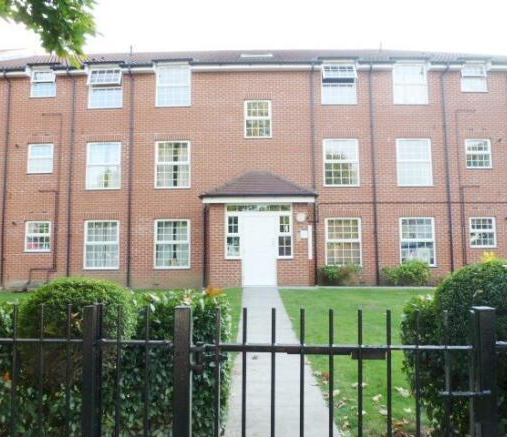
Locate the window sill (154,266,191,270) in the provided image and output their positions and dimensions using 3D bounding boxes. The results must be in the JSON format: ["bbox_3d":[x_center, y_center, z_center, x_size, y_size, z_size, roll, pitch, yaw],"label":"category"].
[{"bbox_3d":[-2.612,1.615,13.123,1.192,0.090,0.130,-1,-5,1],"label":"window sill"}]

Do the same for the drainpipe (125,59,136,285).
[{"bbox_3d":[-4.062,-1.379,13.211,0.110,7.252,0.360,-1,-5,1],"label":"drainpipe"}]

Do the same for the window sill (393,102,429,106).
[{"bbox_3d":[5.259,-3.813,13.521,1.182,0.084,0.130,0,-4,1],"label":"window sill"}]

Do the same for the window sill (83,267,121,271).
[{"bbox_3d":[-4.919,1.635,13.148,1.194,0.090,0.130,-1,-5,1],"label":"window sill"}]

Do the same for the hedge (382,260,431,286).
[{"bbox_3d":[4.718,1.702,12.575,1.493,0.877,0.800,-1,-5,1],"label":"hedge"}]

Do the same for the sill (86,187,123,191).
[{"bbox_3d":[-4.929,-0.973,13.371,1.204,0.090,0.130,-1,-5,1],"label":"sill"}]

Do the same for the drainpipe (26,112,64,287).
[{"bbox_3d":[-6.891,-0.655,13.328,0.968,5.802,0.150,0,-4,1],"label":"drainpipe"}]

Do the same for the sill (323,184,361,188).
[{"bbox_3d":[2.912,-1.065,13.290,1.205,0.090,0.130,-1,-5,1],"label":"sill"}]

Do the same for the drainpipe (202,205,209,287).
[{"bbox_3d":[-1.563,0.927,13.175,0.092,2.622,0.100,0,-4,1],"label":"drainpipe"}]

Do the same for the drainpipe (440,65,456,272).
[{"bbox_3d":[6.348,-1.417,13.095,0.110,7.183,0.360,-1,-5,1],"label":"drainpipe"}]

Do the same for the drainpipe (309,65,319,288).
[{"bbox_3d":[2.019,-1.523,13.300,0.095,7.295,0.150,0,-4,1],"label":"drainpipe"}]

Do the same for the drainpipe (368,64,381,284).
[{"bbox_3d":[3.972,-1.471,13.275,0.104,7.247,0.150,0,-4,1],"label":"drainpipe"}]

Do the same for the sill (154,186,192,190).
[{"bbox_3d":[-2.675,-0.993,13.390,1.212,0.084,0.130,0,-4,1],"label":"sill"}]

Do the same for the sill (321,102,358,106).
[{"bbox_3d":[2.882,-3.820,13.547,1.237,0.084,0.130,0,-4,1],"label":"sill"}]

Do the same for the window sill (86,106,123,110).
[{"bbox_3d":[-4.948,-3.704,13.606,1.185,0.090,0.130,-1,-5,1],"label":"window sill"}]

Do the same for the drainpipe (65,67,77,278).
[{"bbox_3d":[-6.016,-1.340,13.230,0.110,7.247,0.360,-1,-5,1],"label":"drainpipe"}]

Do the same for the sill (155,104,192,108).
[{"bbox_3d":[-2.696,-3.768,13.602,1.241,0.084,0.130,0,-4,1],"label":"sill"}]

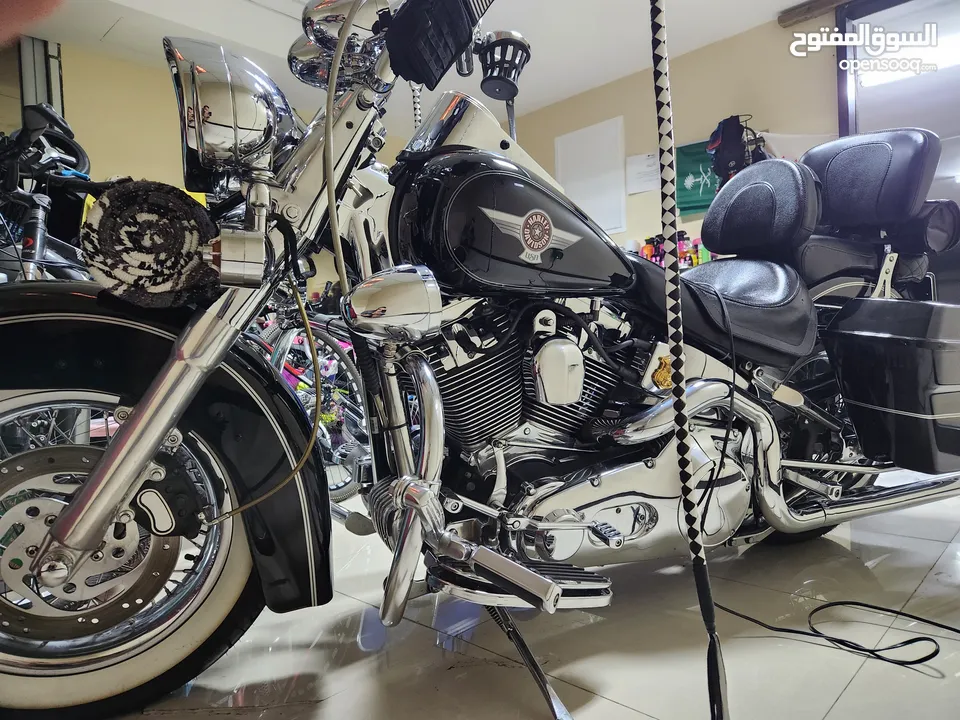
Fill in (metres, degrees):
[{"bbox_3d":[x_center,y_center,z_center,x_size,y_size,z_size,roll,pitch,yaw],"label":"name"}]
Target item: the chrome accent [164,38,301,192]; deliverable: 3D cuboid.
[{"bbox_3d":[-0.360,-0.343,0.938,0.185,0.200,0.195,0,10,-24],"label":"chrome accent"}]

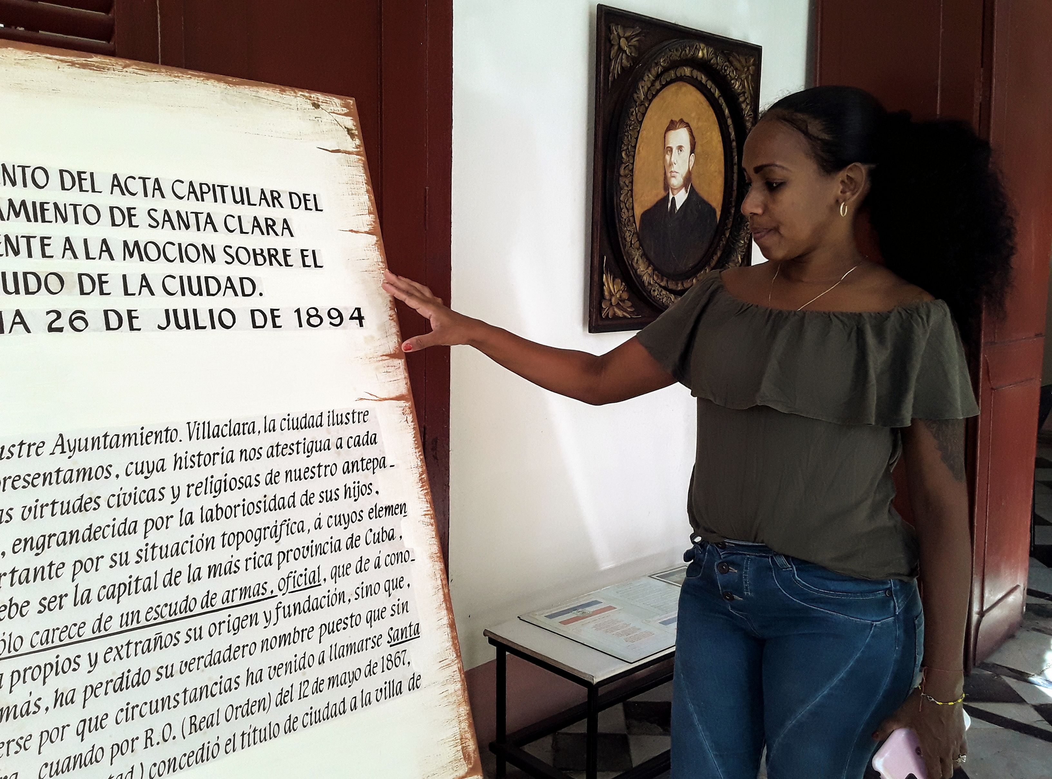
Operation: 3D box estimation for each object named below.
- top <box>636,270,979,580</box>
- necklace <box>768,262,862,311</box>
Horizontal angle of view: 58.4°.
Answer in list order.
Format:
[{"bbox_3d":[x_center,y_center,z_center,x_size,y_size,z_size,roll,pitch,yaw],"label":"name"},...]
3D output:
[{"bbox_3d":[0.411,0.040,1.419,0.280,0.440,0.520,-2,5,-40],"label":"top"},{"bbox_3d":[0.406,-0.142,1.360,0.140,0.125,0.140,-2,5,-40],"label":"necklace"}]

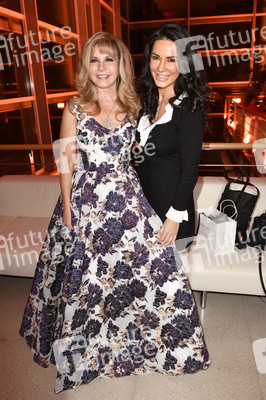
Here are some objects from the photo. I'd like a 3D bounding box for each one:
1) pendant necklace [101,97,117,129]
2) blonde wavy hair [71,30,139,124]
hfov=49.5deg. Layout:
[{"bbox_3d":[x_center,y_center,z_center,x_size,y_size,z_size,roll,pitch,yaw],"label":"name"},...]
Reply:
[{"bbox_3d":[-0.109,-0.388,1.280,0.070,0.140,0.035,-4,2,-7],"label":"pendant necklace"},{"bbox_3d":[-0.116,-0.545,1.300,0.300,0.355,0.250,-3,17,0],"label":"blonde wavy hair"}]

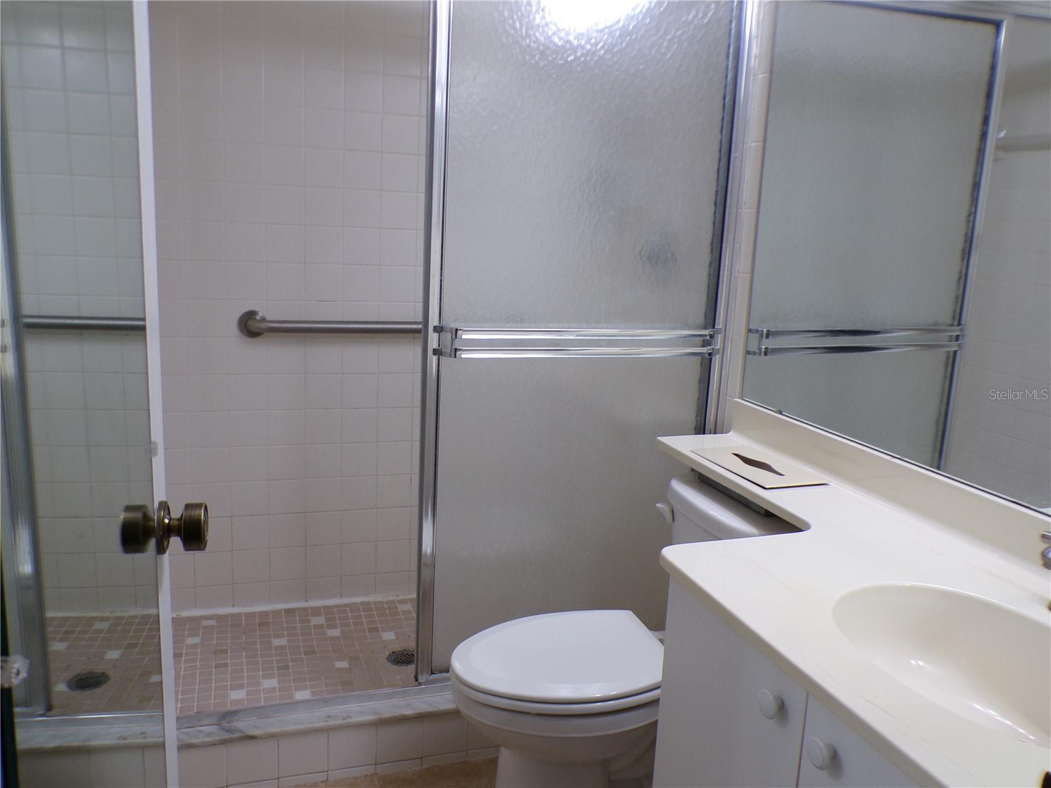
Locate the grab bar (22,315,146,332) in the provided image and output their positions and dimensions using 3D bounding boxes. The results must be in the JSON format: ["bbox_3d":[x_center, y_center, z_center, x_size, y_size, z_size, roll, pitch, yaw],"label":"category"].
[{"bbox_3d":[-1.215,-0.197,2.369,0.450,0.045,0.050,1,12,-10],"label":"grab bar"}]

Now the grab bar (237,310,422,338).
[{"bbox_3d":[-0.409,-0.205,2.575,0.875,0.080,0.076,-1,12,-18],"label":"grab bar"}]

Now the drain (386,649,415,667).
[{"bbox_3d":[-0.348,0.761,2.447,0.102,0.010,0.102,-1,12,-18],"label":"drain"}]

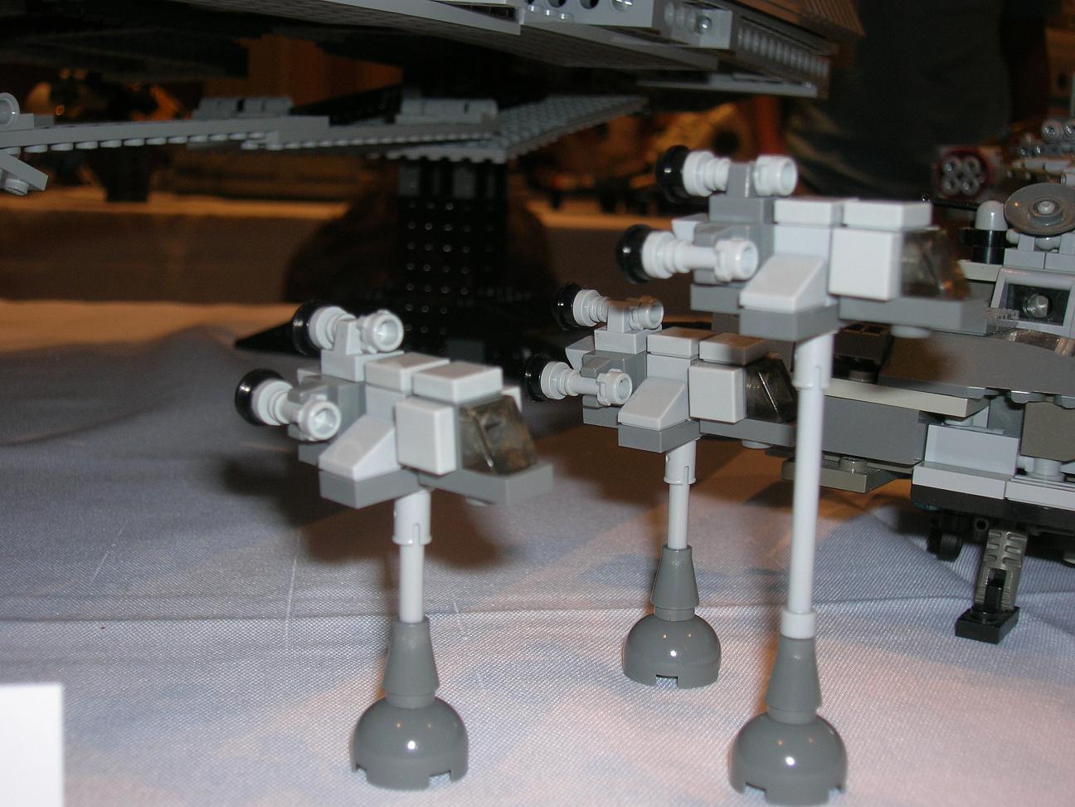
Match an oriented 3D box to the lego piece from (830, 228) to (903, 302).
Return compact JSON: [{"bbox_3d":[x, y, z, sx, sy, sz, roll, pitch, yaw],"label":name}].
[{"bbox_3d":[0.040,-0.017,0.174,0.008,0.008,0.003,9,15,40],"label":"lego piece"}]

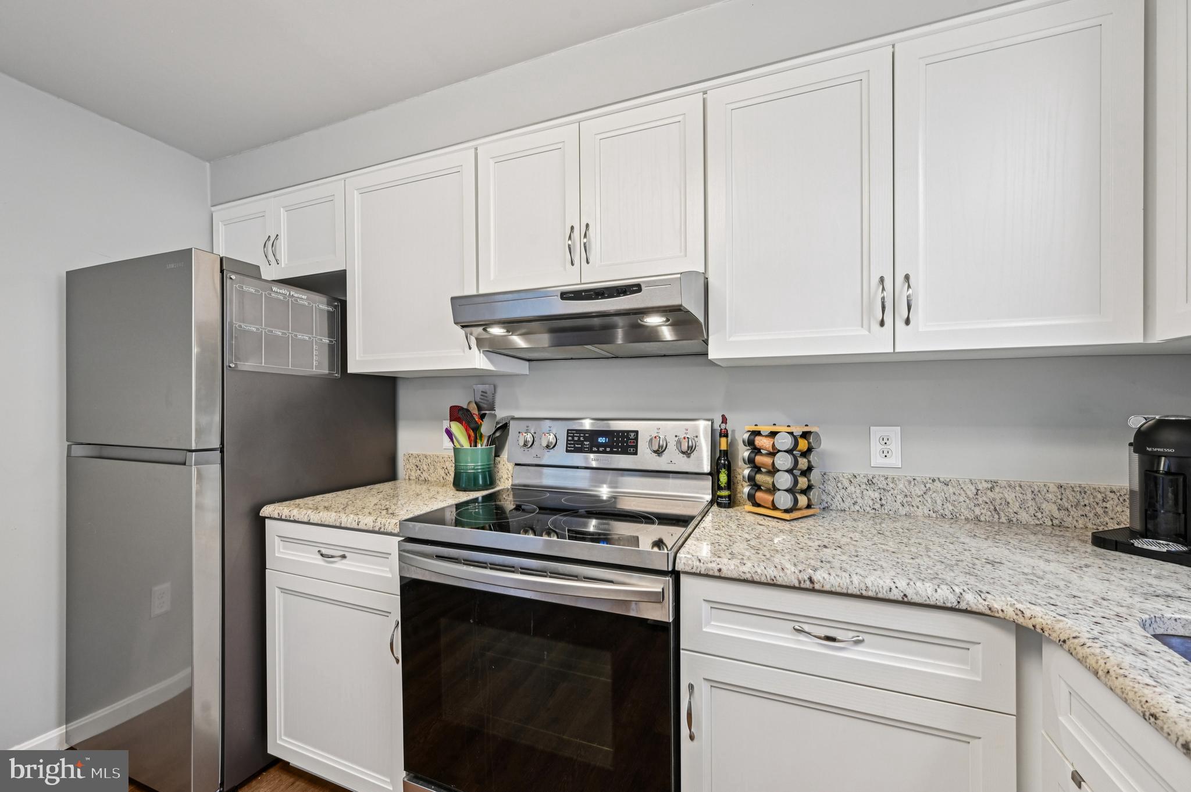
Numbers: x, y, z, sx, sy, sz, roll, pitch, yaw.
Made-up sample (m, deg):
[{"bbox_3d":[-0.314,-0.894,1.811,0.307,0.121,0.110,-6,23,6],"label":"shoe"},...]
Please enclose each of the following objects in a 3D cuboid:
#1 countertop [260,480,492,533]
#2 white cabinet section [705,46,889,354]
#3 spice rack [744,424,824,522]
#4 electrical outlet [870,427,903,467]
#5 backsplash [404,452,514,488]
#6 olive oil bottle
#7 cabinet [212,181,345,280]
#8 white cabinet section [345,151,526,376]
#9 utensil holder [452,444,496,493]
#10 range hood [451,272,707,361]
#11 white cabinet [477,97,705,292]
[{"bbox_3d":[-0.705,0.380,1.700,0.572,0.033,0.630,0,0,22],"label":"countertop"},{"bbox_3d":[0.574,-0.472,1.345,0.436,0.744,0.328,-1,-1,22],"label":"white cabinet section"},{"bbox_3d":[0.561,0.222,1.389,0.155,0.267,0.155,0,0,-36],"label":"spice rack"},{"bbox_3d":[0.878,0.154,1.399,0.080,0.122,0.010,0,0,22],"label":"electrical outlet"},{"bbox_3d":[-0.589,0.309,1.980,0.570,0.115,0.023,0,0,22],"label":"backsplash"},{"bbox_3d":[0.415,0.208,1.496,0.049,0.297,0.049,0,0,22],"label":"olive oil bottle"},{"bbox_3d":[-1.292,-0.674,2.097,0.828,0.378,0.330,0,0,22],"label":"cabinet"},{"bbox_3d":[-0.610,-0.460,1.815,0.603,0.744,0.328,-1,-1,22],"label":"white cabinet section"},{"bbox_3d":[-0.480,0.275,1.835,0.158,0.177,0.158,0,0,0],"label":"utensil holder"},{"bbox_3d":[-0.017,-0.235,1.491,0.760,0.183,0.505,0,0,22],"label":"range hood"},{"bbox_3d":[0.013,-0.601,1.573,0.762,0.538,0.330,0,0,22],"label":"white cabinet"}]

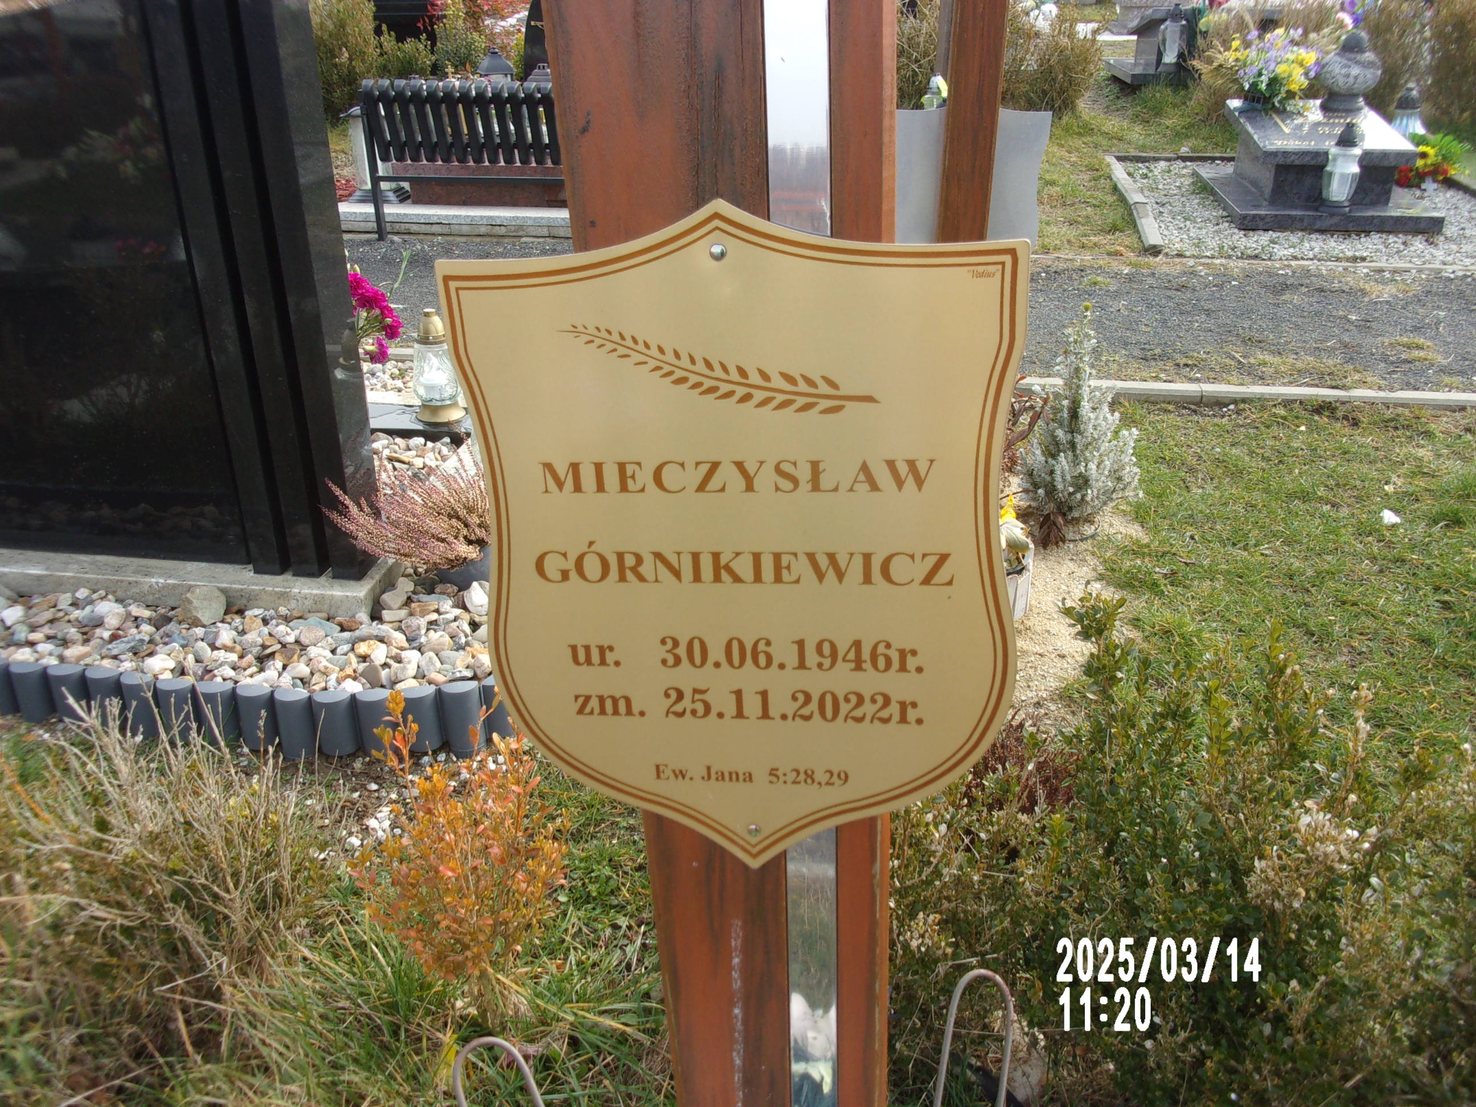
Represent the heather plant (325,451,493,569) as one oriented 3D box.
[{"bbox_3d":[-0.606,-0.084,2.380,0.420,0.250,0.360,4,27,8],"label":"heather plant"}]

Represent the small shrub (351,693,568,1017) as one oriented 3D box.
[{"bbox_3d":[-0.356,0.394,1.520,0.250,0.450,0.240,4,27,8],"label":"small shrub"}]

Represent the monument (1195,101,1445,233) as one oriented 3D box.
[{"bbox_3d":[3.098,-2.052,6.304,0.980,0.490,1.100,4,27,8],"label":"monument"}]

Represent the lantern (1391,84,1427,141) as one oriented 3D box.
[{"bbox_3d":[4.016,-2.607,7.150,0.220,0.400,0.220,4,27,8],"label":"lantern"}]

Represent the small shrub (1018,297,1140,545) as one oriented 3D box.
[{"bbox_3d":[0.863,-0.320,2.920,0.290,0.560,0.280,0,28,0],"label":"small shrub"}]

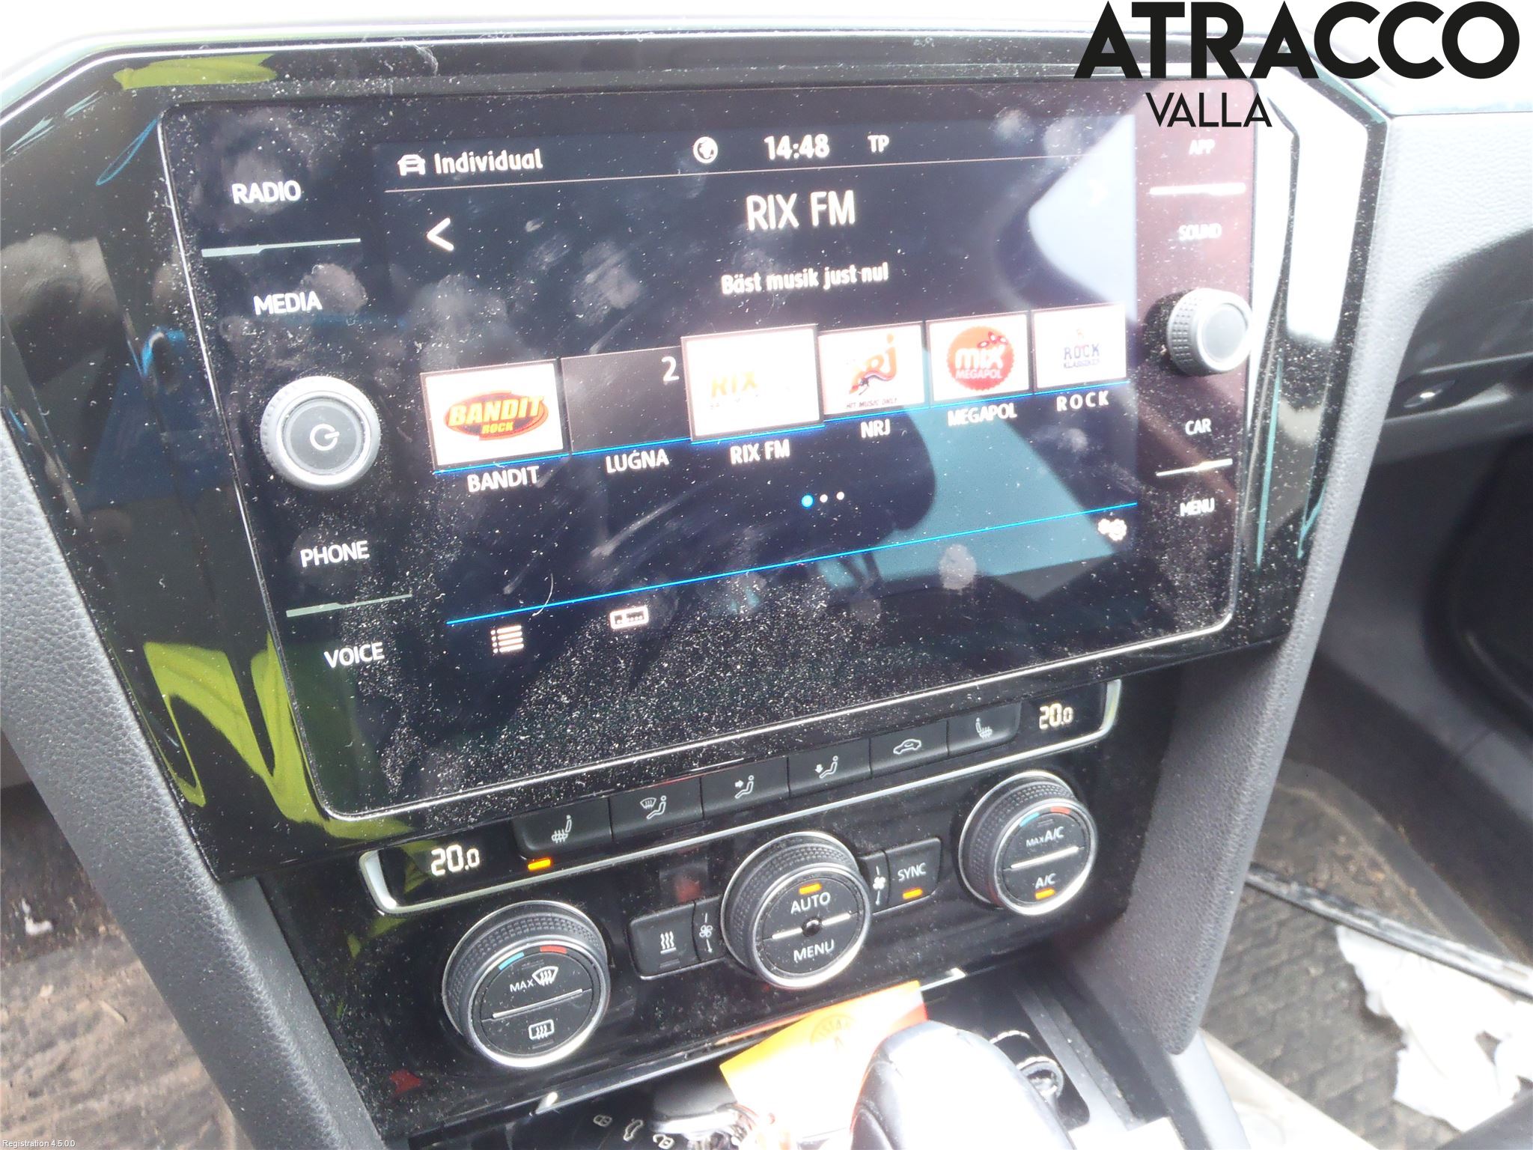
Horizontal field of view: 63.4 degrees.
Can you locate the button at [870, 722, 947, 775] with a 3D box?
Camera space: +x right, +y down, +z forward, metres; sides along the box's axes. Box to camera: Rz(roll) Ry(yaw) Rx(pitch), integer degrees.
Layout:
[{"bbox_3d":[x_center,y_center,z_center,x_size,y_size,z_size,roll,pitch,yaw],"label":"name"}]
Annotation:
[{"bbox_3d":[0.039,0.048,0.347,0.025,0.013,0.006,-10,12,-21],"label":"button"}]

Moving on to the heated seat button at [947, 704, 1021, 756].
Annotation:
[{"bbox_3d":[0.062,0.044,0.356,0.025,0.013,0.006,-10,12,-21],"label":"heated seat button"}]

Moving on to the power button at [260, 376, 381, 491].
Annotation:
[{"bbox_3d":[-0.083,-0.026,0.232,0.021,0.021,0.011,-10,14,-21],"label":"power button"}]

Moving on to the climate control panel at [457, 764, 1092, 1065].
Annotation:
[{"bbox_3d":[0.010,0.093,0.339,0.192,0.044,0.018,-10,11,-21],"label":"climate control panel"}]

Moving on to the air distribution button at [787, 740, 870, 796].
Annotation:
[{"bbox_3d":[0.017,0.052,0.338,0.025,0.013,0.006,-10,12,-21],"label":"air distribution button"}]

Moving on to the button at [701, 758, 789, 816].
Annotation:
[{"bbox_3d":[-0.006,0.056,0.330,0.025,0.013,0.006,-10,12,-21],"label":"button"}]

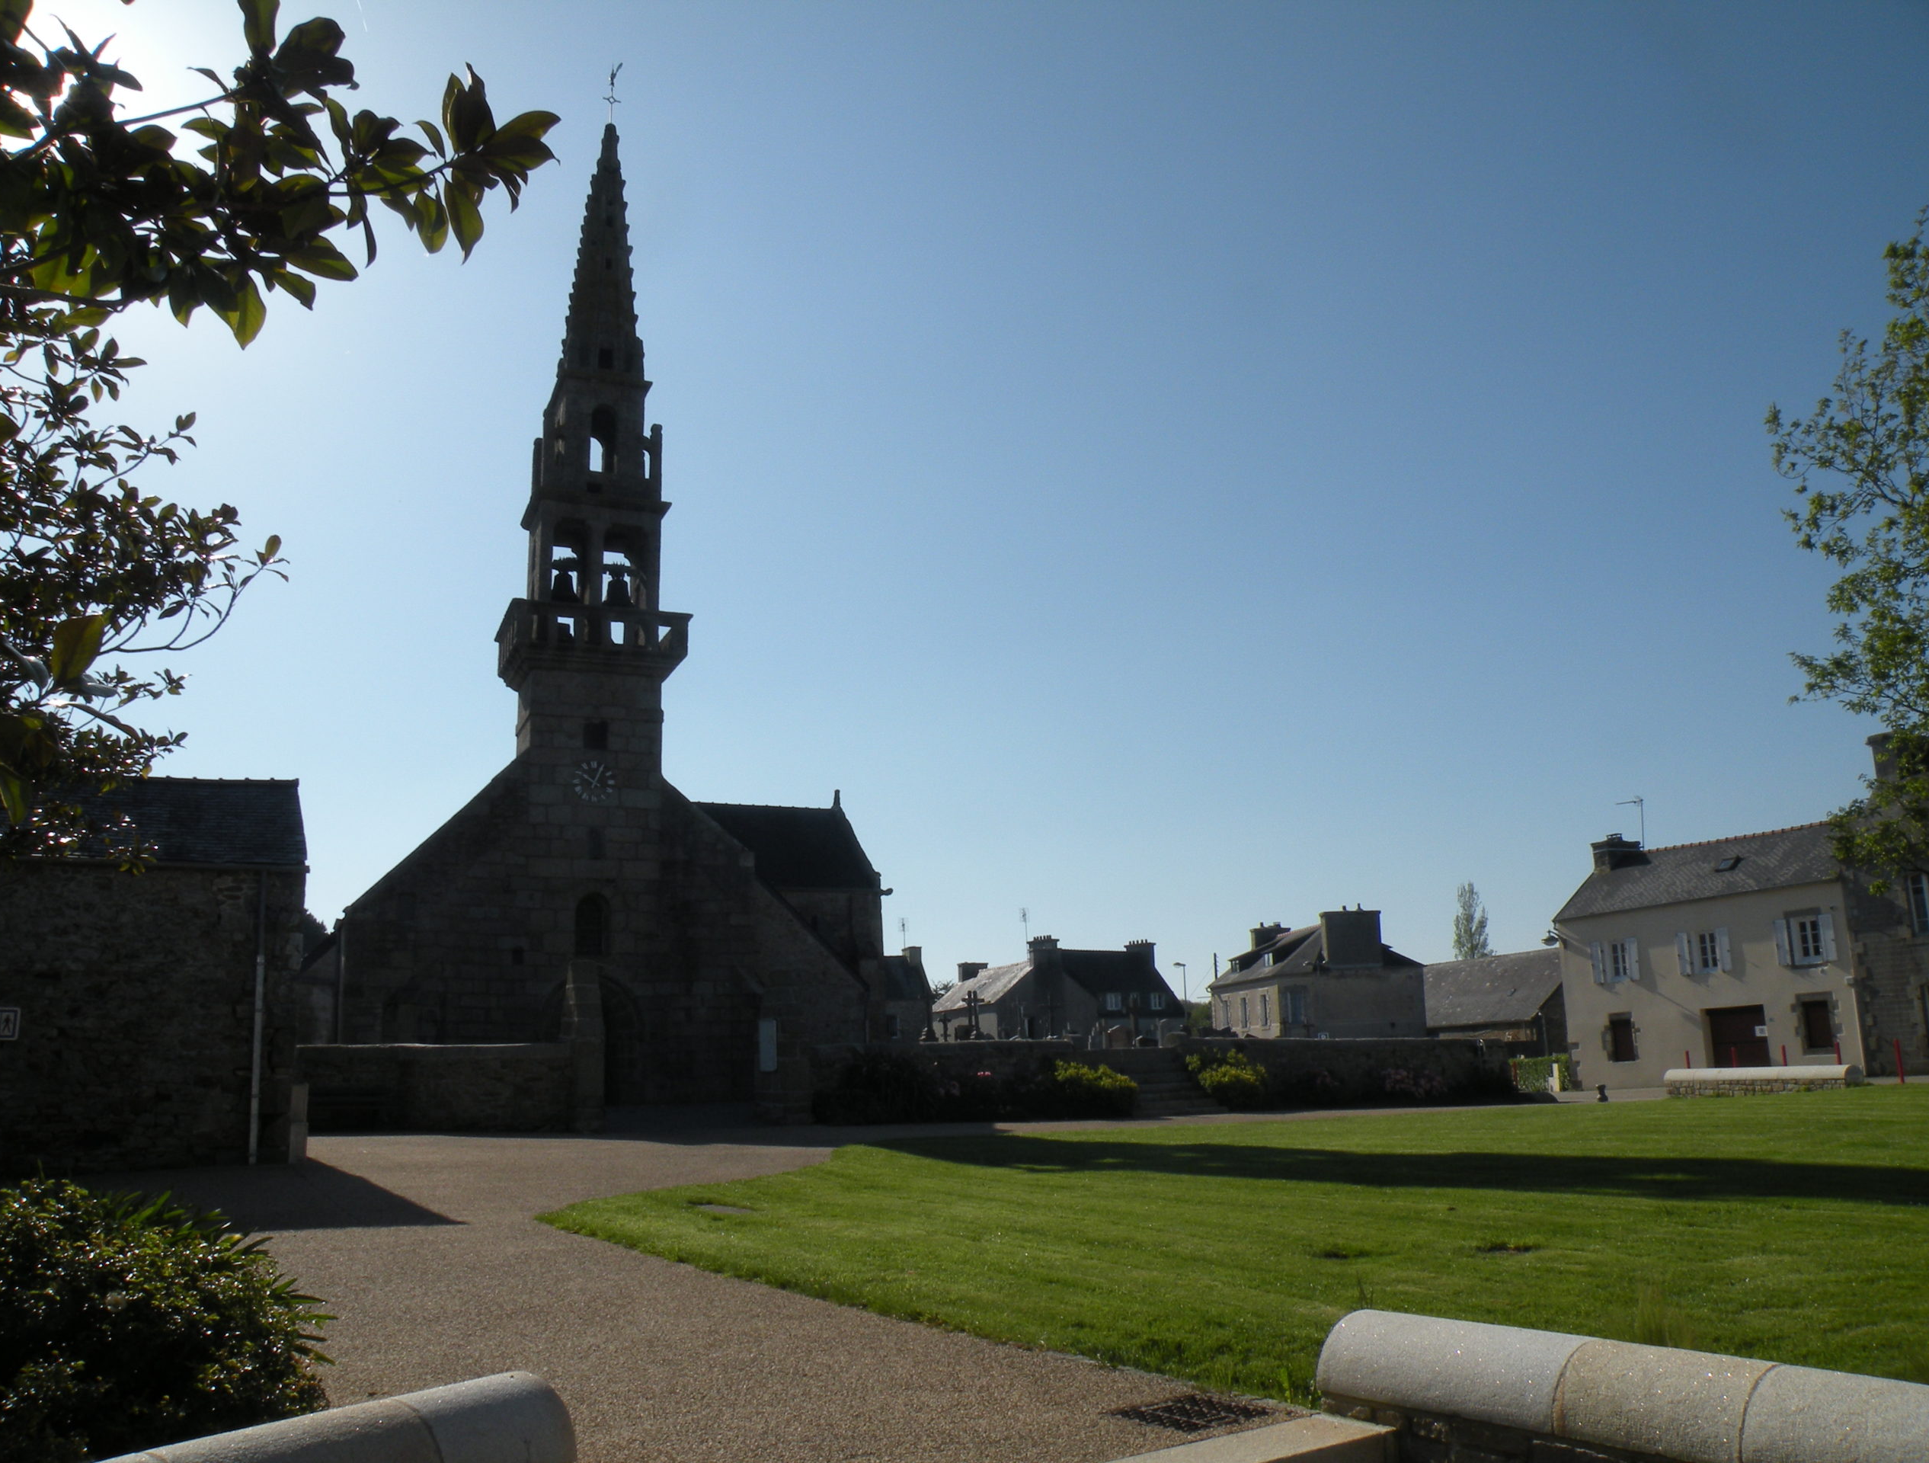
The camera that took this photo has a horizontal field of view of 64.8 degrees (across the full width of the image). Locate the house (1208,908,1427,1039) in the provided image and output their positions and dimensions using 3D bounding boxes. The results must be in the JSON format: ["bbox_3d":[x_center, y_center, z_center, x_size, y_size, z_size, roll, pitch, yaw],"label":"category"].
[{"bbox_3d":[15.352,11.420,67.936,6.700,6.300,9.200,0,-12,-11],"label":"house"}]

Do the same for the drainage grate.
[{"bbox_3d":[0.899,2.683,5.953,0.466,0.040,0.468,7,-15,-37],"label":"drainage grate"}]

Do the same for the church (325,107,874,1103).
[{"bbox_3d":[-13.377,-1.351,53.672,18.400,27.950,25.000,5,-14,-28],"label":"church"}]

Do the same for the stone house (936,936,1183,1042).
[{"bbox_3d":[5.348,16.518,91.026,13.300,7.600,8.000,4,-14,-27],"label":"stone house"}]

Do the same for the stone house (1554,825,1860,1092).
[{"bbox_3d":[21.349,5.928,40.910,6.100,6.900,8.850,4,-13,-26],"label":"stone house"}]

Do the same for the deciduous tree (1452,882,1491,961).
[{"bbox_3d":[37.914,17.494,112.614,2.900,13.500,2.900,-6,-13,18],"label":"deciduous tree"}]

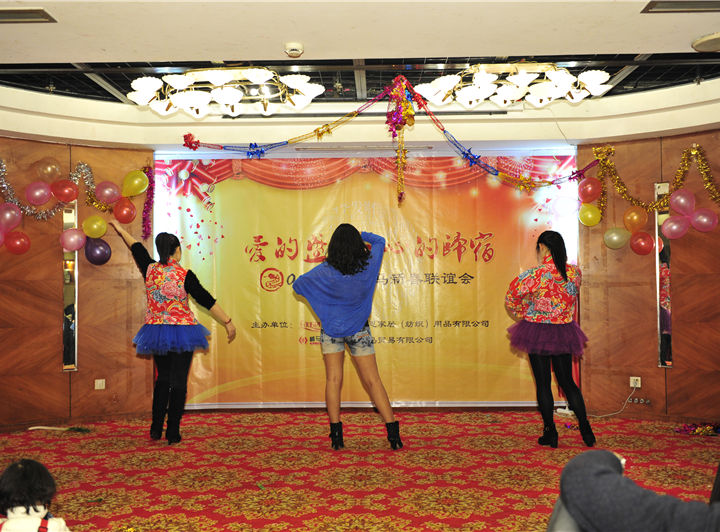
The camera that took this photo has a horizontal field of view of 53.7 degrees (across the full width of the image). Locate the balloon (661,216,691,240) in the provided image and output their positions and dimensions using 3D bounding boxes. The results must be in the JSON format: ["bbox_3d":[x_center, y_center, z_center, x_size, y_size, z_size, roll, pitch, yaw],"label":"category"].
[{"bbox_3d":[2.681,-0.324,6.023,0.237,0.203,0.218,-1,-2,0],"label":"balloon"}]

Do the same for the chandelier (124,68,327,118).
[{"bbox_3d":[-1.004,-1.305,5.341,1.470,0.270,0.900,-1,-2,2],"label":"chandelier"}]

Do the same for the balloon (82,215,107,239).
[{"bbox_3d":[-2.338,-0.343,6.265,0.213,0.201,0.205,-1,-2,0],"label":"balloon"}]

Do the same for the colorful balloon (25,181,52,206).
[{"bbox_3d":[-2.674,-0.603,5.922,0.215,0.202,0.209,-1,-2,0],"label":"colorful balloon"}]

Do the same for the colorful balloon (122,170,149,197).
[{"bbox_3d":[-2.024,-0.741,6.419,0.230,0.239,0.232,-1,-2,0],"label":"colorful balloon"}]

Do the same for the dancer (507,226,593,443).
[{"bbox_3d":[1.411,0.537,5.305,0.610,1.591,0.470,0,-2,-21],"label":"dancer"}]

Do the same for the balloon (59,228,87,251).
[{"bbox_3d":[-2.495,-0.228,6.192,0.218,0.194,0.204,-1,-2,0],"label":"balloon"}]

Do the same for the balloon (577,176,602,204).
[{"bbox_3d":[2.064,-0.674,6.361,0.211,0.233,0.219,-1,-2,0],"label":"balloon"}]

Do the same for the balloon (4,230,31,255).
[{"bbox_3d":[-2.803,-0.188,5.816,0.215,0.188,0.202,-1,-2,0],"label":"balloon"}]

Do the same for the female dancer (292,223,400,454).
[{"bbox_3d":[-0.092,0.515,5.238,0.790,1.635,0.420,-1,-2,0],"label":"female dancer"}]

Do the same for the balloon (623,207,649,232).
[{"bbox_3d":[2.395,-0.399,6.161,0.214,0.234,0.224,-1,-2,0],"label":"balloon"}]

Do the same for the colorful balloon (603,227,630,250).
[{"bbox_3d":[2.260,-0.238,6.224,0.236,0.198,0.217,-1,-2,0],"label":"colorful balloon"}]

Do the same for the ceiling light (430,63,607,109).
[{"bbox_3d":[1.139,-1.353,5.290,1.450,0.250,0.850,-1,-2,0],"label":"ceiling light"}]

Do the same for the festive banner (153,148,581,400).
[{"bbox_3d":[0.062,0.144,6.812,4.061,2.430,0.060,-1,-2,2],"label":"festive banner"}]

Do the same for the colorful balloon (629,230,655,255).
[{"bbox_3d":[2.439,-0.192,6.133,0.212,0.203,0.207,-1,-2,0],"label":"colorful balloon"}]

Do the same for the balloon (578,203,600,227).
[{"bbox_3d":[2.060,-0.459,6.356,0.197,0.213,0.203,-1,-2,0],"label":"balloon"}]

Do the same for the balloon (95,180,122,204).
[{"bbox_3d":[-2.241,-0.652,6.345,0.228,0.201,0.212,-1,-2,0],"label":"balloon"}]

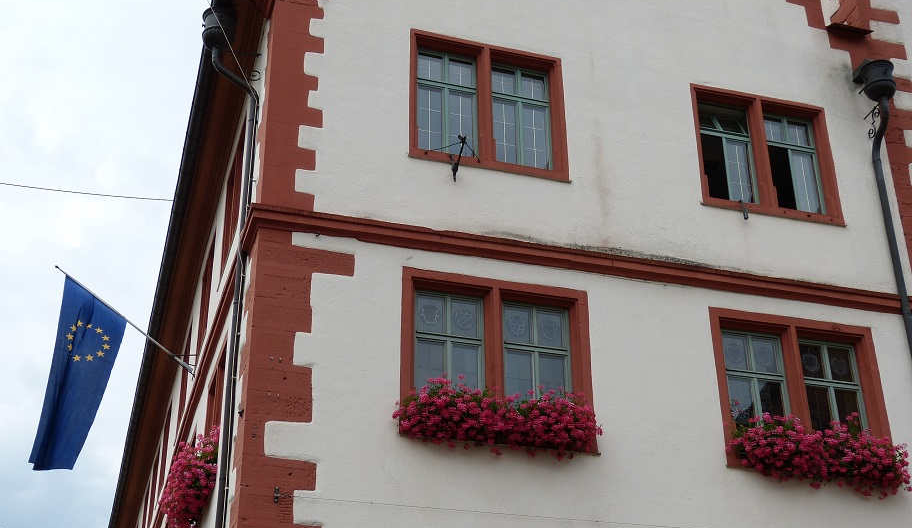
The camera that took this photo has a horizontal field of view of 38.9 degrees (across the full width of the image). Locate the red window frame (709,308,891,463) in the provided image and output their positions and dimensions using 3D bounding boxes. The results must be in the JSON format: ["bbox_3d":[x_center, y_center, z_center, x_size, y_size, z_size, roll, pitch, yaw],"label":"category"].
[{"bbox_3d":[3.739,1.473,14.114,2.059,1.851,0.250,8,-29,-16],"label":"red window frame"}]

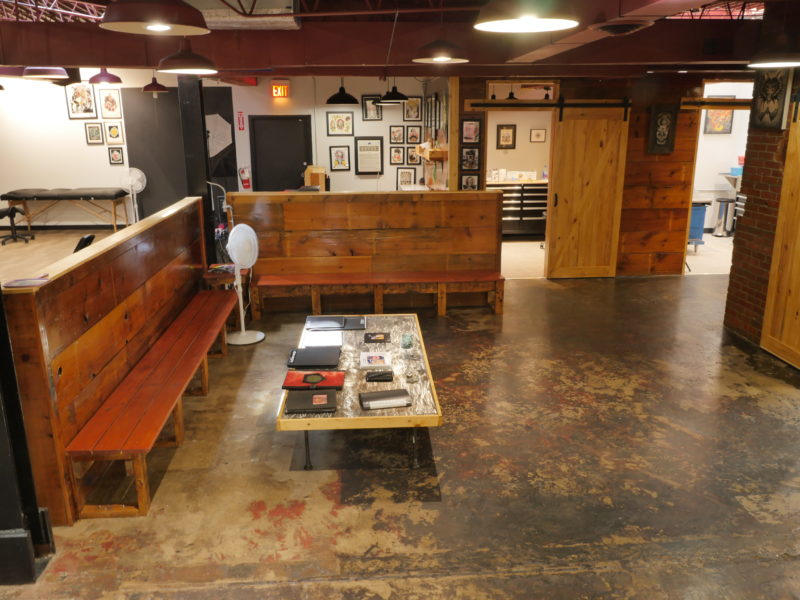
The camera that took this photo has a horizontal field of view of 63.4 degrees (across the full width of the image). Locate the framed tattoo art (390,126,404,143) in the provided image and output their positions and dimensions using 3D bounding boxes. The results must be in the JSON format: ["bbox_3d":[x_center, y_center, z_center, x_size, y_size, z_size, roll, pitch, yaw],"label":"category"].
[{"bbox_3d":[-0.048,-3.219,12.648,0.282,0.343,0.030,-1,15,-3],"label":"framed tattoo art"}]

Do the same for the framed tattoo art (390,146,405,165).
[{"bbox_3d":[-0.046,-2.832,12.753,0.273,0.337,0.030,-1,15,-3],"label":"framed tattoo art"}]

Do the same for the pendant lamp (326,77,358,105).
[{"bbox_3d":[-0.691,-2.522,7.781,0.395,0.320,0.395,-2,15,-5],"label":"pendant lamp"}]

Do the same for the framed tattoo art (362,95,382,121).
[{"bbox_3d":[-0.476,-3.318,11.210,0.335,0.429,0.030,-2,15,-5],"label":"framed tattoo art"}]

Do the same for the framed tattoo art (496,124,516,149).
[{"bbox_3d":[1.859,-2.828,11.247,0.337,0.410,0.030,-1,15,-3],"label":"framed tattoo art"}]

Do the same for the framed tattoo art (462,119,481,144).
[{"bbox_3d":[0.880,-2.073,7.971,0.250,0.299,0.030,-1,15,-3],"label":"framed tattoo art"}]

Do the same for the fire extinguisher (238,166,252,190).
[{"bbox_3d":[-2.917,-2.290,12.217,0.170,0.395,0.150,-1,15,-2],"label":"fire extinguisher"}]

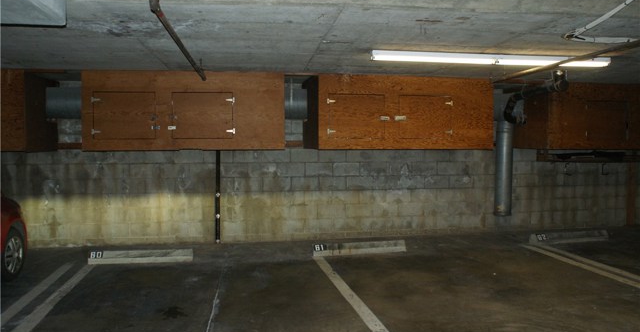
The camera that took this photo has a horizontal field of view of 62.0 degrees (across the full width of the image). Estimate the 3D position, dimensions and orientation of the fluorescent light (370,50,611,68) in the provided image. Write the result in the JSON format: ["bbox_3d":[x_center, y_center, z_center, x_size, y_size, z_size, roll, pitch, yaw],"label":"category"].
[{"bbox_3d":[1.660,-1.015,5.106,2.440,0.090,0.110,0,2,-11],"label":"fluorescent light"}]

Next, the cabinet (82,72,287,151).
[{"bbox_3d":[-1.661,-0.666,6.804,2.299,0.921,1.165,0,2,-11],"label":"cabinet"}]

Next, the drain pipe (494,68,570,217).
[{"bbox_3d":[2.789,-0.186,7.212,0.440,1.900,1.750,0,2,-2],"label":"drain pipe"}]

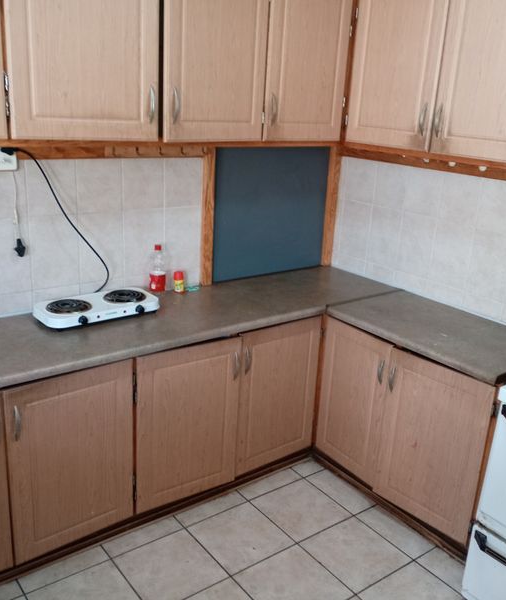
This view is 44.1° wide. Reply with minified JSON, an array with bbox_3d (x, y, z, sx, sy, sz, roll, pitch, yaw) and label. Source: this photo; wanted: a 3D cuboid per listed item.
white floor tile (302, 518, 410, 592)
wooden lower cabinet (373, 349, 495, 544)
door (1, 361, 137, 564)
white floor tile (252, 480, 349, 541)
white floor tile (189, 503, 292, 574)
[{"bbox_3d":[0.416,1.026,2.534,0.330,0.010,0.330,-10,22,-36],"label":"white floor tile"},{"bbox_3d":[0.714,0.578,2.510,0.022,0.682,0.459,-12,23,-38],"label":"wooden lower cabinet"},{"bbox_3d":[-0.654,0.585,2.287,0.473,0.696,0.022,-12,23,-38],"label":"door"},{"bbox_3d":[0.216,0.935,2.783,0.330,0.010,0.330,-10,22,-36],"label":"white floor tile"},{"bbox_3d":[-0.049,0.983,2.588,0.330,0.010,0.330,-10,22,-36],"label":"white floor tile"}]

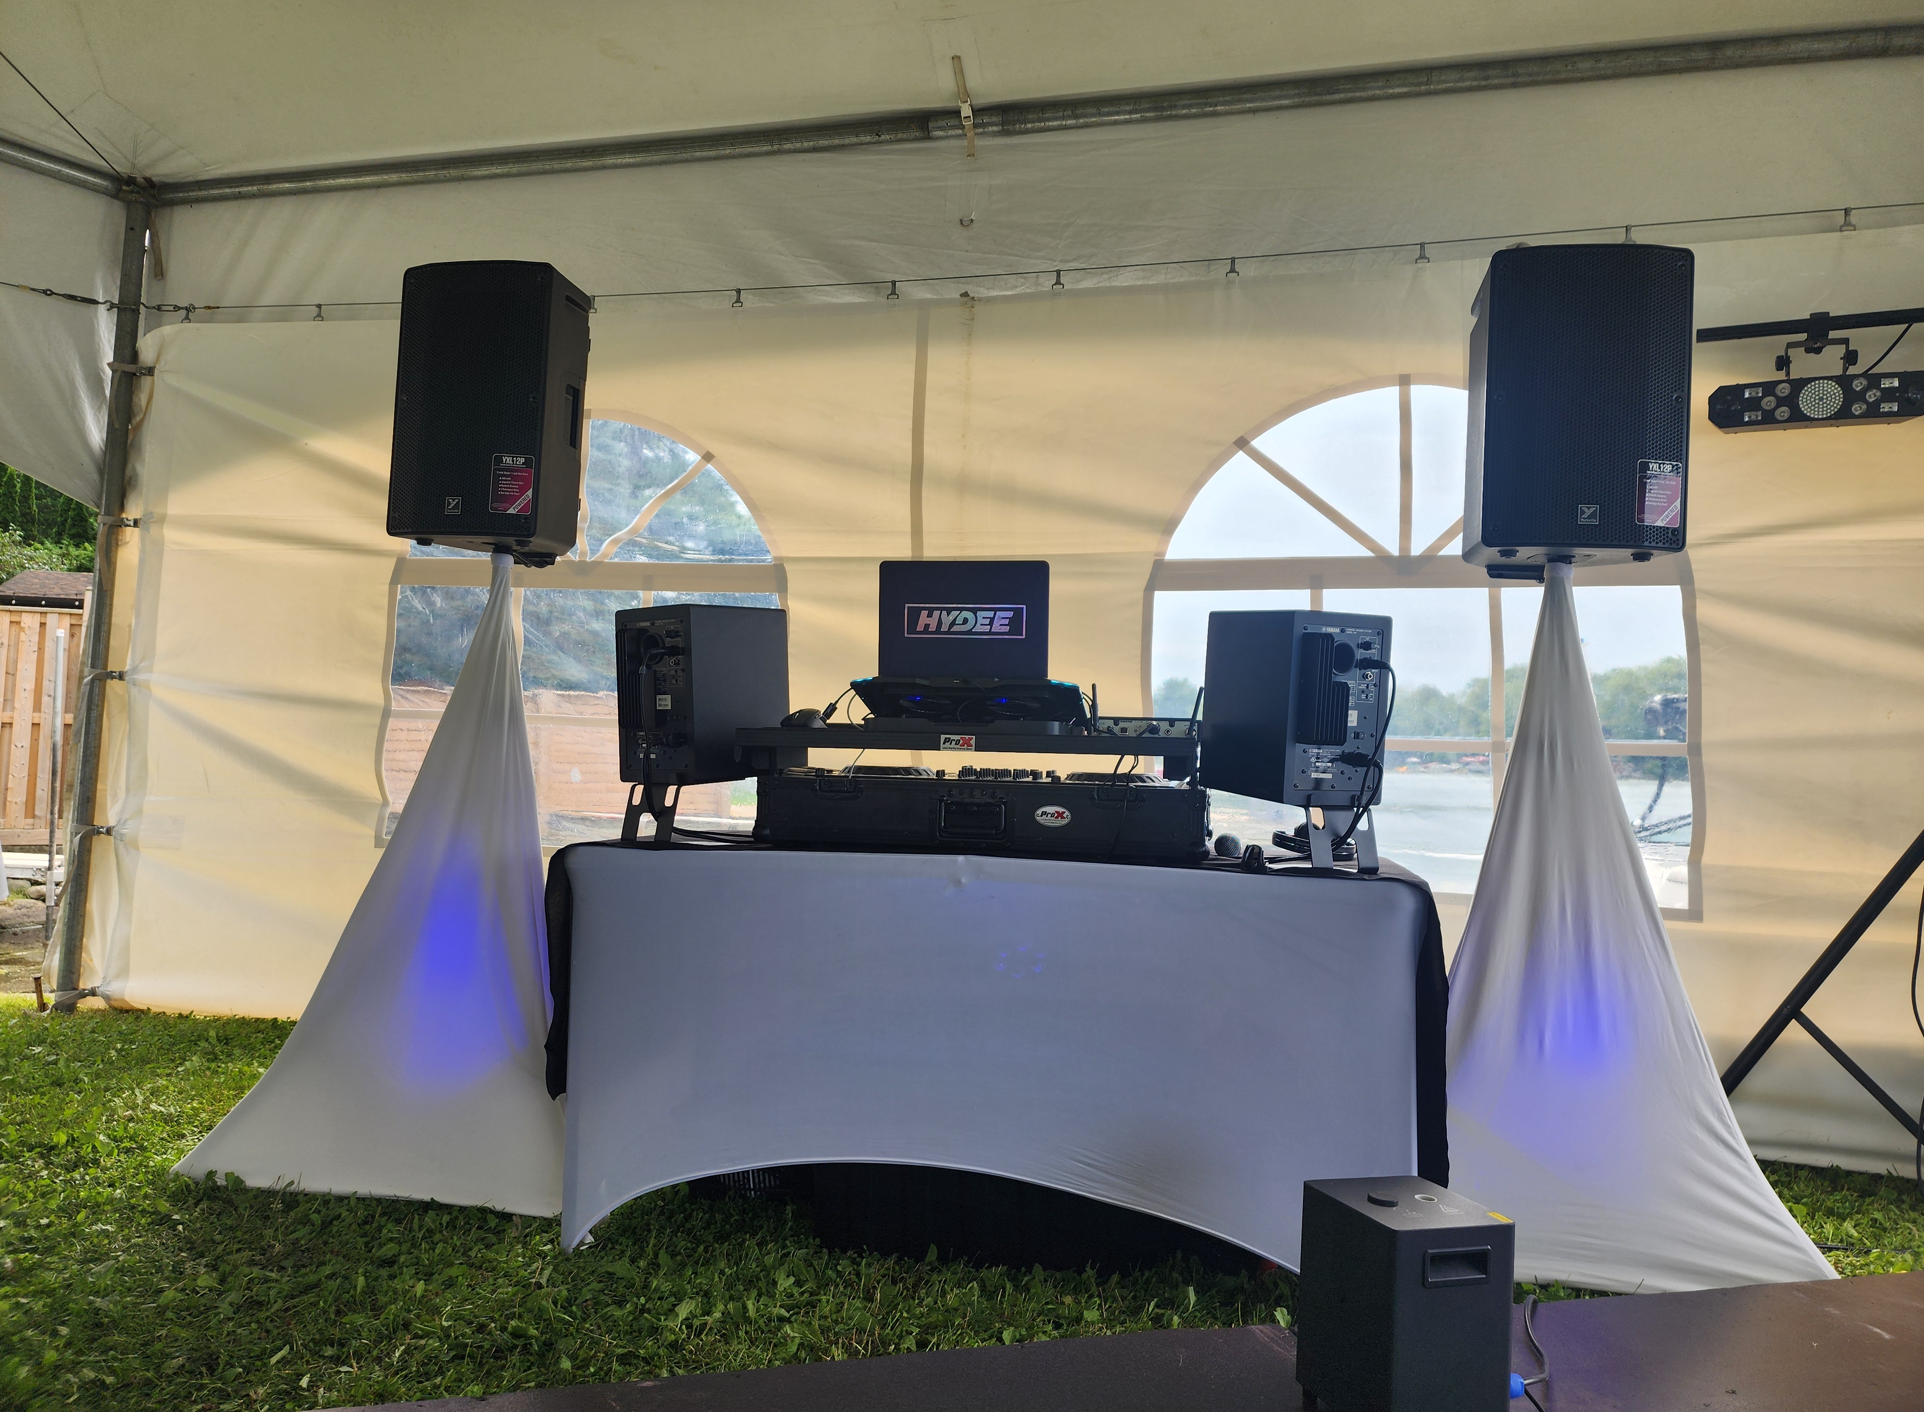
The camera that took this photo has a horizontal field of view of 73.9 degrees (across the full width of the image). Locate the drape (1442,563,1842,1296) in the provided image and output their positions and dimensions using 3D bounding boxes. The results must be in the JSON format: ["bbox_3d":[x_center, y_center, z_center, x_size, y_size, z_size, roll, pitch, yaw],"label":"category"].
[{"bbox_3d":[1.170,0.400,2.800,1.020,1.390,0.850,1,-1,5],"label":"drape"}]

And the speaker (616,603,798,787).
[{"bbox_3d":[-0.522,-0.024,2.587,0.212,0.335,0.282,-1,2,34],"label":"speaker"}]

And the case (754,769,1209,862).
[{"bbox_3d":[0.060,0.213,2.579,0.800,0.145,0.500,2,-2,6],"label":"case"}]

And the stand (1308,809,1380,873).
[{"bbox_3d":[0.637,0.228,2.340,0.155,0.135,0.190,2,-2,-21],"label":"stand"}]

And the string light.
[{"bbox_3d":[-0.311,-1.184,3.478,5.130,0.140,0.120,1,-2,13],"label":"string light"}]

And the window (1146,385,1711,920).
[{"bbox_3d":[1.111,-0.153,3.160,1.288,1.276,0.030,1,-2,13],"label":"window"}]

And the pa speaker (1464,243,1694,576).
[{"bbox_3d":[1.208,-0.577,2.590,0.365,0.590,0.340,2,-2,8],"label":"pa speaker"}]

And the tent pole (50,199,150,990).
[{"bbox_3d":[-2.738,-0.342,4.072,0.066,2.610,0.066,3,-2,13],"label":"tent pole"}]

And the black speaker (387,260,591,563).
[{"bbox_3d":[-1.044,-0.666,2.916,0.375,0.595,0.320,3,0,14],"label":"black speaker"}]

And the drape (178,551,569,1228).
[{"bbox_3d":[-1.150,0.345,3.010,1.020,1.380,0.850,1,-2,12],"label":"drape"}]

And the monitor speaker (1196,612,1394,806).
[{"bbox_3d":[0.619,-0.001,2.378,0.212,0.335,0.282,1,3,-21],"label":"monitor speaker"}]

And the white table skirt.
[{"bbox_3d":[0.057,0.653,2.515,1.550,0.740,0.550,2,-2,8],"label":"white table skirt"}]

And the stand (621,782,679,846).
[{"bbox_3d":[-0.549,0.202,2.489,0.150,0.120,0.200,1,-2,31],"label":"stand"}]

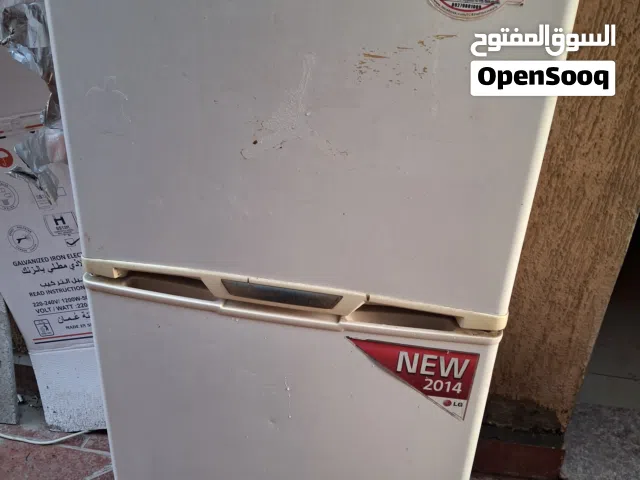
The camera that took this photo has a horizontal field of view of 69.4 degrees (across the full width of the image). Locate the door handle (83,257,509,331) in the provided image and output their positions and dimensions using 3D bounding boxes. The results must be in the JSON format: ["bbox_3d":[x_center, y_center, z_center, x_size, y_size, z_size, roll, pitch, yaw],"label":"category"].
[{"bbox_3d":[-0.053,0.069,0.638,0.600,0.042,0.045,6,21,9],"label":"door handle"}]

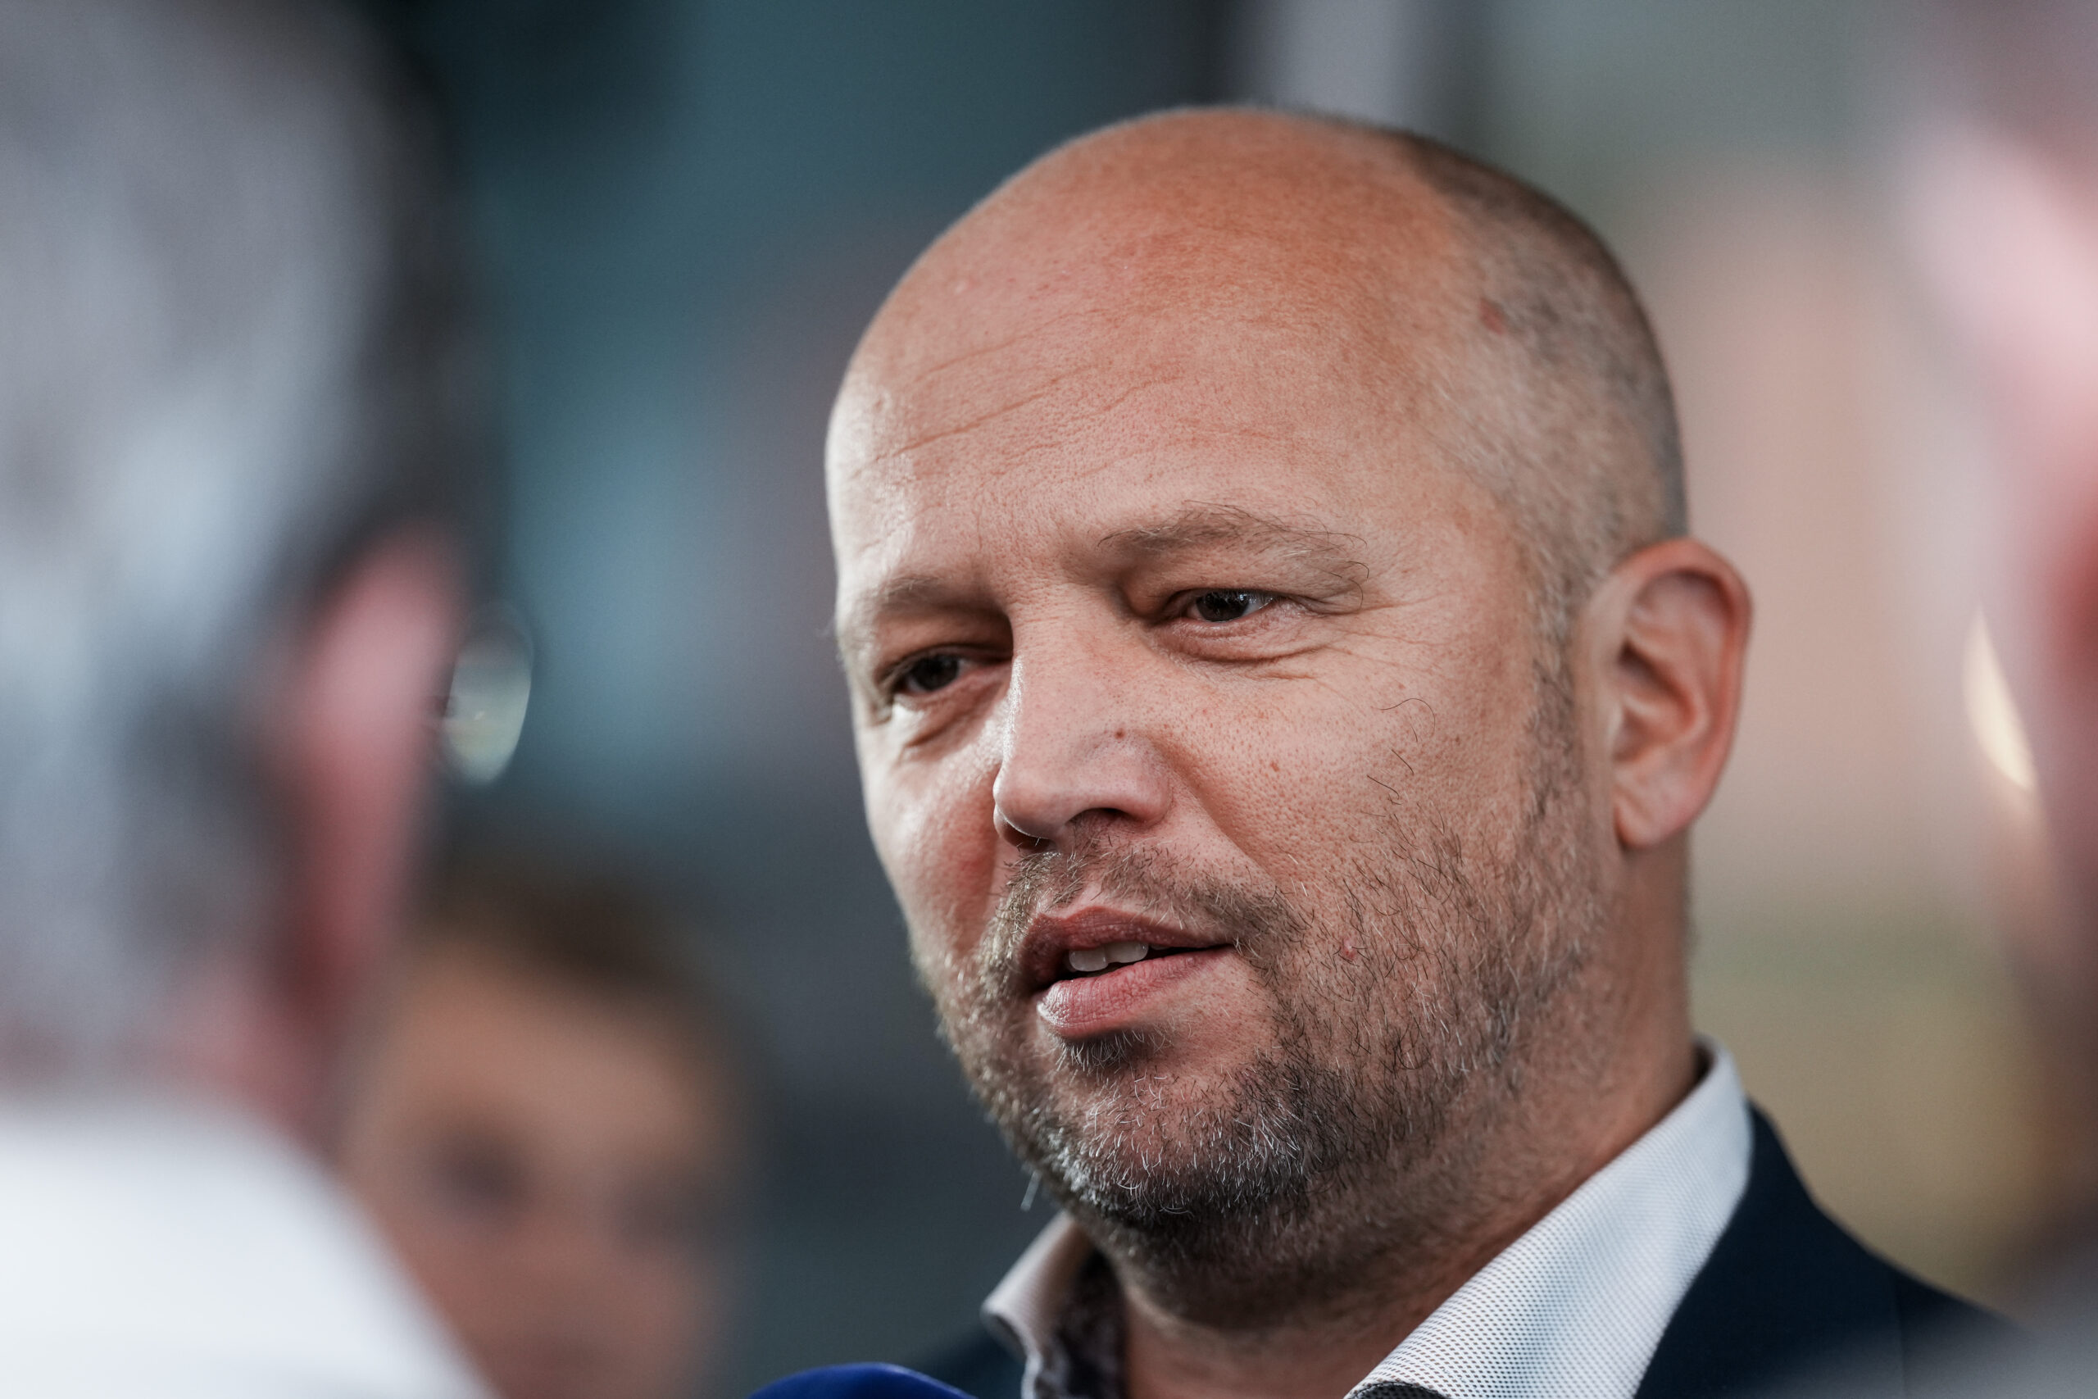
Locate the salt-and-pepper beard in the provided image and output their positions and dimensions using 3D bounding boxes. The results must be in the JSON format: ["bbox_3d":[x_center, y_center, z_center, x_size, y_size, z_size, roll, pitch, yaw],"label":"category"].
[{"bbox_3d":[0.032,0.064,1.635,0.146,0.132,0.110,-12,-13,27],"label":"salt-and-pepper beard"}]

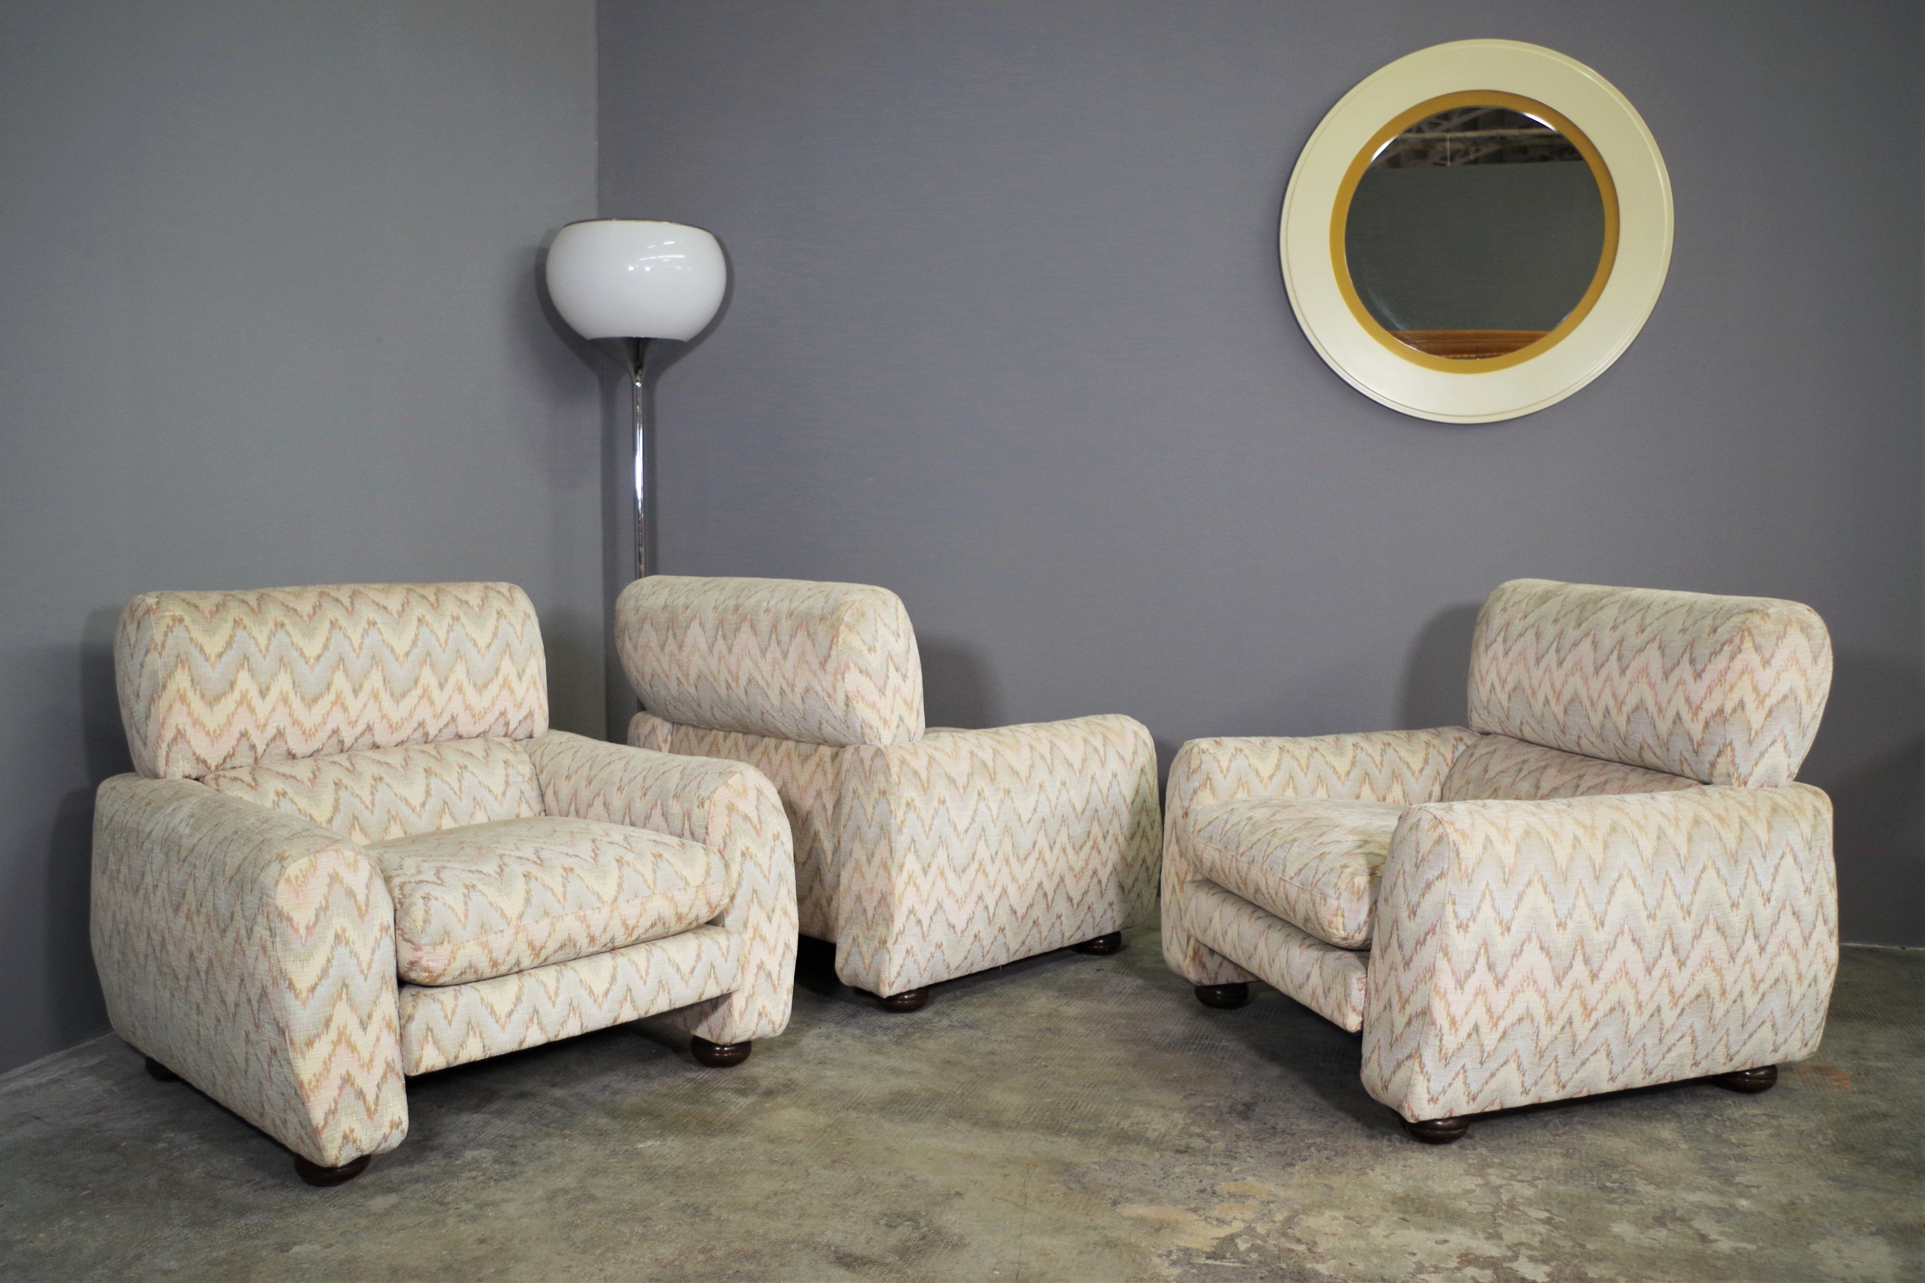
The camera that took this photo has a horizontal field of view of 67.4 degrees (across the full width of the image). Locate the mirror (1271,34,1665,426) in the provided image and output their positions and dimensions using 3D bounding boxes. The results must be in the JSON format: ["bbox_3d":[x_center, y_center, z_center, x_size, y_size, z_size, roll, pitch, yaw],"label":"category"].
[{"bbox_3d":[1.190,-0.952,3.363,0.869,0.869,0.050,1,3,15],"label":"mirror"}]

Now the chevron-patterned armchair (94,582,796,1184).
[{"bbox_3d":[-0.877,0.313,2.435,0.864,0.813,0.843,3,4,42],"label":"chevron-patterned armchair"}]

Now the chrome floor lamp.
[{"bbox_3d":[-0.848,-0.223,3.795,0.473,1.729,0.473,1,3,15],"label":"chrome floor lamp"}]

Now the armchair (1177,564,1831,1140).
[{"bbox_3d":[0.912,0.310,2.559,0.864,0.813,0.843,-1,3,-19],"label":"armchair"}]

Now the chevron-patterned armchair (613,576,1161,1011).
[{"bbox_3d":[-0.171,0.274,3.155,0.843,0.813,0.864,3,5,44],"label":"chevron-patterned armchair"}]

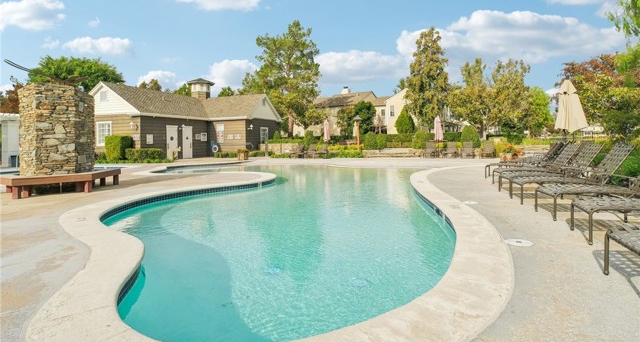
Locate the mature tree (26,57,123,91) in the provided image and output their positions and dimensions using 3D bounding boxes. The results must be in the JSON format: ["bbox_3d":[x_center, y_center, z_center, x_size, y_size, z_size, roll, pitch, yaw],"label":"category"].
[{"bbox_3d":[-23.701,-6.446,31.000,8.000,8.800,8.000,-4,6,-37],"label":"mature tree"}]

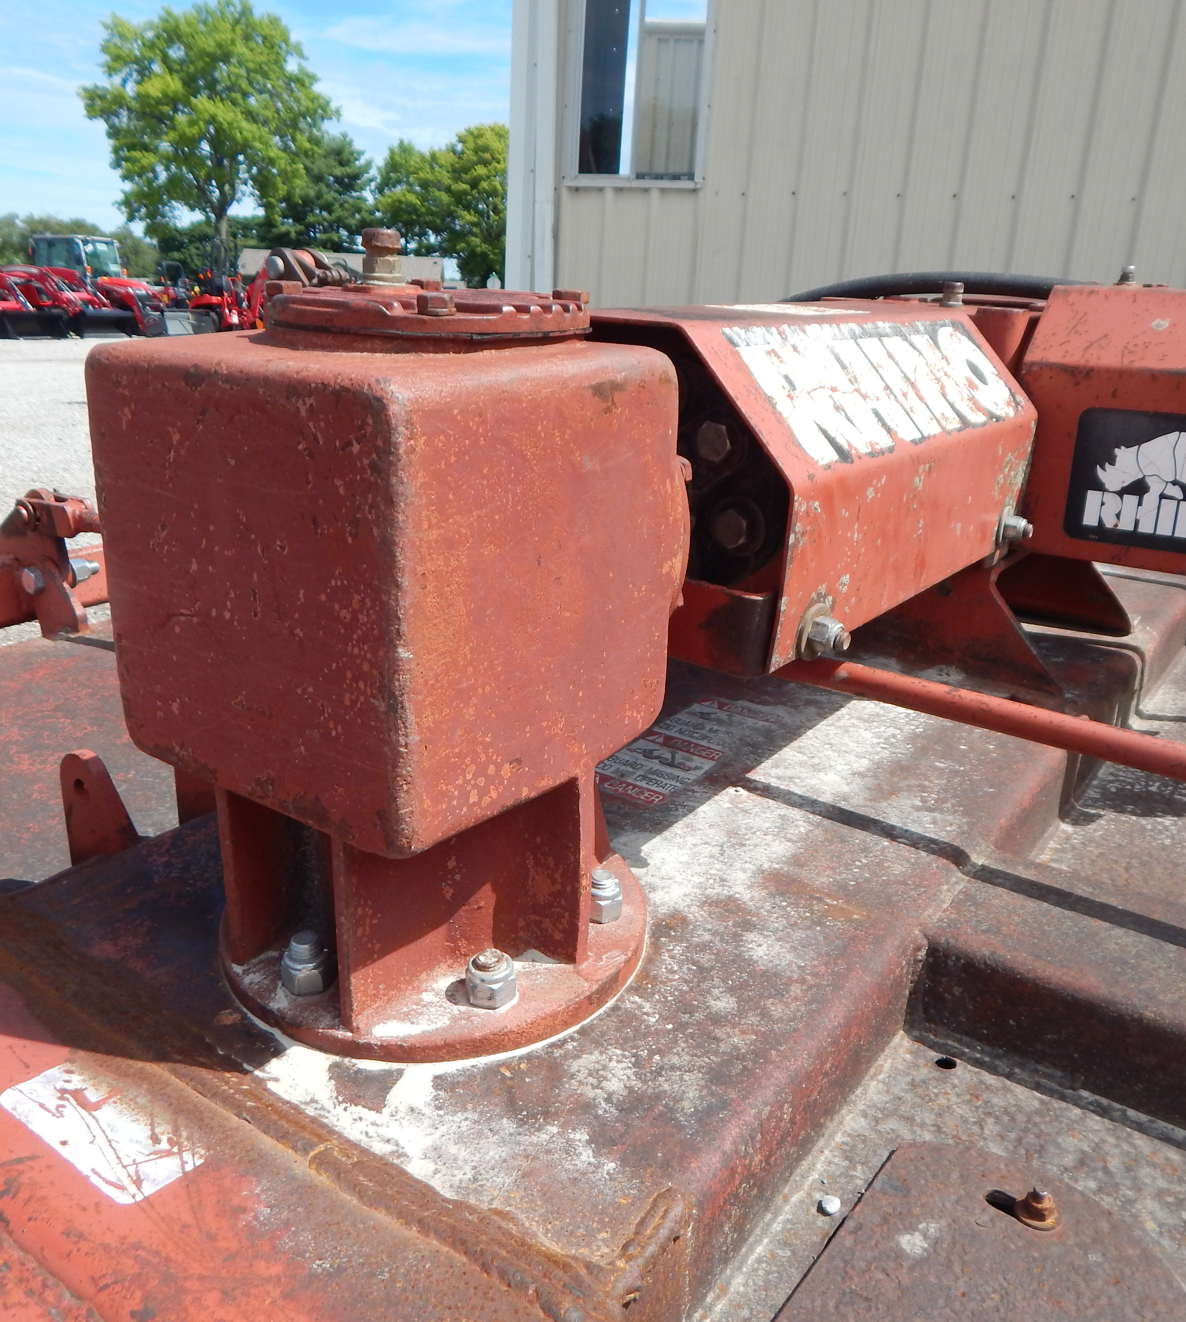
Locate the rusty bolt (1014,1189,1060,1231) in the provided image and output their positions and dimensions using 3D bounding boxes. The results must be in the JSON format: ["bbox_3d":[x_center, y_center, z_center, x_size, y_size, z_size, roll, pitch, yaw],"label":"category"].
[{"bbox_3d":[0.250,0.304,0.628,0.025,0.014,0.025,2,21,0],"label":"rusty bolt"}]

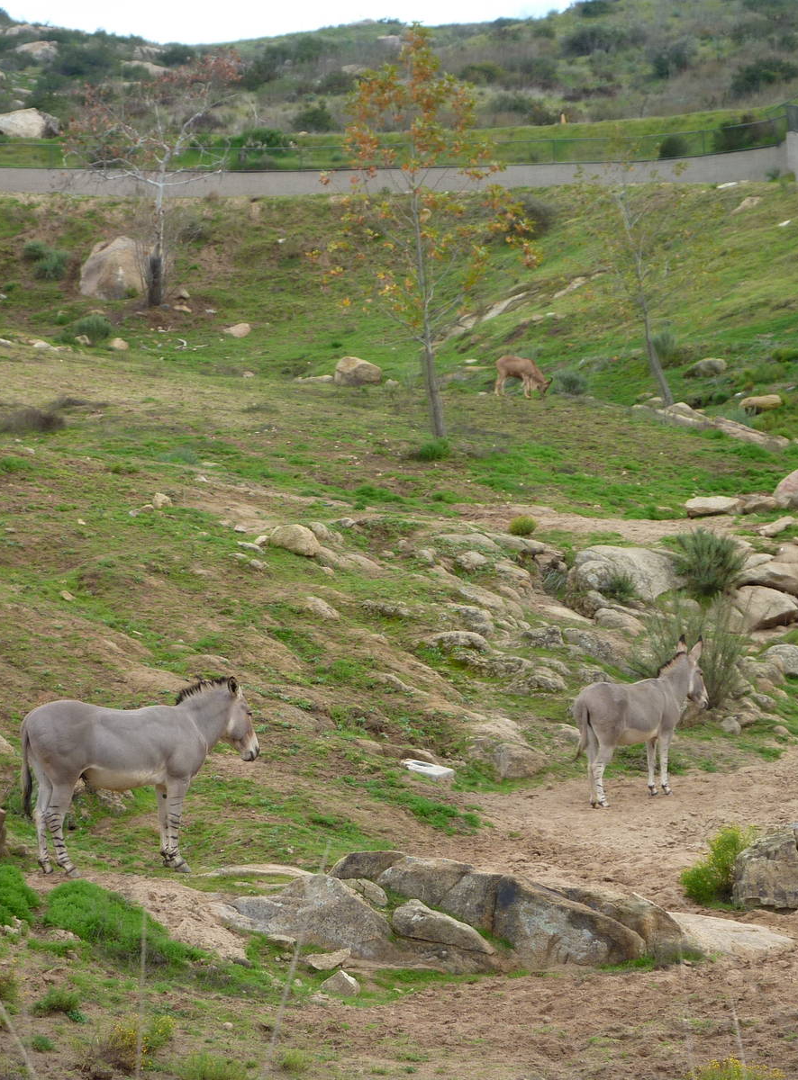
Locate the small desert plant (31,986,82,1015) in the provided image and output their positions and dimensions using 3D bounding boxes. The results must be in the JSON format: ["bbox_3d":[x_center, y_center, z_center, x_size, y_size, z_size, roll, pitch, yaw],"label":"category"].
[{"bbox_3d":[-2.262,3.042,22.800,0.340,0.190,0.310,-1,0,0],"label":"small desert plant"}]

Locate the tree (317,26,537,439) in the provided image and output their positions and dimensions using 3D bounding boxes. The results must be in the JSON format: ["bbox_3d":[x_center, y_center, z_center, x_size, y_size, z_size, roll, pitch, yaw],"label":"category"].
[{"bbox_3d":[0.513,-5.604,63.000,3.900,7.450,3.700,-2,-1,1],"label":"tree"}]

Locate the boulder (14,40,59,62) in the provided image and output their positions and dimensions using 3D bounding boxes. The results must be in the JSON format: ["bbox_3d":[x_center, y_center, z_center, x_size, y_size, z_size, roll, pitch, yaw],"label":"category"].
[{"bbox_3d":[-18.914,-25.483,180.000,2.300,1.000,1.800,0,-2,0],"label":"boulder"}]

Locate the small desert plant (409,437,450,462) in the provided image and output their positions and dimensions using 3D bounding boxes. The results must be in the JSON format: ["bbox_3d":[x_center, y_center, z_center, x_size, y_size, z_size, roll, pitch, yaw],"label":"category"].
[{"bbox_3d":[0.506,-1.507,57.500,0.684,0.366,0.600,-2,-4,1],"label":"small desert plant"}]

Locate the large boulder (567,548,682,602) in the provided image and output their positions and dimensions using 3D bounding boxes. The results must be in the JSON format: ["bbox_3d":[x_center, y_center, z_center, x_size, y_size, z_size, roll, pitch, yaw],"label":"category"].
[{"bbox_3d":[3.188,0.493,48.800,1.530,0.780,1.150,-2,-1,4],"label":"large boulder"}]

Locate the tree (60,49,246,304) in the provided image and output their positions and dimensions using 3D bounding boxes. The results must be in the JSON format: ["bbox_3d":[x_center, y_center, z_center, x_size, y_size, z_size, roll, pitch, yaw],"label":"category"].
[{"bbox_3d":[-6.322,-9.323,89.000,4.553,6.401,4.300,0,2,0],"label":"tree"}]

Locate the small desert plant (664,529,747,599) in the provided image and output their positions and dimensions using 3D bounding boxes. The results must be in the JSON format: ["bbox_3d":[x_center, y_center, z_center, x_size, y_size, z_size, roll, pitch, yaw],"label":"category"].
[{"bbox_3d":[4.273,0.323,48.300,1.150,0.950,1.100,-3,-1,5],"label":"small desert plant"}]

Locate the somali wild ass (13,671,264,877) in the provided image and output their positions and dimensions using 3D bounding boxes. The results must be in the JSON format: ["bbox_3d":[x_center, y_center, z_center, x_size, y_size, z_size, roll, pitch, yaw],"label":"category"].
[{"bbox_3d":[-1.945,1.764,25.900,1.770,1.490,0.460,-1,0,-8],"label":"somali wild ass"}]

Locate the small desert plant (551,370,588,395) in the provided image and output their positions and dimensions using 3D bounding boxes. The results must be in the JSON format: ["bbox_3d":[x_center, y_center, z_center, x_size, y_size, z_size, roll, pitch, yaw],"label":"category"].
[{"bbox_3d":[3.467,-3.193,70.000,0.750,0.500,0.700,-1,0,0],"label":"small desert plant"}]

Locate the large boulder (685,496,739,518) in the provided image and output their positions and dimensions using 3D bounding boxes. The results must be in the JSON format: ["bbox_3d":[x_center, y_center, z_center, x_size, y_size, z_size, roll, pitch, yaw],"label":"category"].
[{"bbox_3d":[4.937,-0.524,54.500,0.880,0.340,0.600,-1,0,0],"label":"large boulder"}]

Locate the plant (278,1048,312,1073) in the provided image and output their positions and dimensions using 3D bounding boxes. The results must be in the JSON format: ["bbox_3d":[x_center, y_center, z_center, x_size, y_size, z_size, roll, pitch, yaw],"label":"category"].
[{"bbox_3d":[-0.449,2.248,14.900,0.145,0.090,0.140,0,-2,0],"label":"plant"}]

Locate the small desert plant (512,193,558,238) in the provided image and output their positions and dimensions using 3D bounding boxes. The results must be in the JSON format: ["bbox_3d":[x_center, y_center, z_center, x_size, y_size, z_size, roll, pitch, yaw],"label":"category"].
[{"bbox_3d":[4.162,-9.930,106.000,1.380,1.350,1.300,-2,-1,2],"label":"small desert plant"}]

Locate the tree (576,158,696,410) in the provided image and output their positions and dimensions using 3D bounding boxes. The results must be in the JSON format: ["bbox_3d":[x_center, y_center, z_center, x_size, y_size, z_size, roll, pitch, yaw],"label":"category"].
[{"bbox_3d":[4.362,-4.680,63.000,2.135,4.397,2.100,0,2,0],"label":"tree"}]

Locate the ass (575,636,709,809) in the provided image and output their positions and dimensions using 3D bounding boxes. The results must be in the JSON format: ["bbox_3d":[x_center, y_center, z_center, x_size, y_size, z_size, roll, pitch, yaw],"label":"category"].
[{"bbox_3d":[2.373,1.779,33.800,0.420,1.530,1.620,2,3,45],"label":"ass"}]

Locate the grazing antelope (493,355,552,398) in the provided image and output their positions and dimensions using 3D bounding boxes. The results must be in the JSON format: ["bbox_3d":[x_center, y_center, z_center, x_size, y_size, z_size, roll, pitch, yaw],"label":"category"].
[{"bbox_3d":[2.484,-3.271,69.000,1.170,0.850,0.360,-2,0,9],"label":"grazing antelope"}]

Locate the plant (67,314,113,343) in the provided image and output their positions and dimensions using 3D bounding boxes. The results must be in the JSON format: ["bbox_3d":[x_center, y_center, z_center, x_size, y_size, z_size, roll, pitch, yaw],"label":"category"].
[{"bbox_3d":[-7.692,-5.282,86.000,1.170,0.720,1.050,-2,-1,-5],"label":"plant"}]

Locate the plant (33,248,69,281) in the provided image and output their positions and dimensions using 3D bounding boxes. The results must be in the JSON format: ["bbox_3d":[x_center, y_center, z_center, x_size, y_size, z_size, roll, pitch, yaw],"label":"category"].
[{"bbox_3d":[-8.342,-6.624,83.000,0.849,0.706,0.800,-2,-4,-6],"label":"plant"}]

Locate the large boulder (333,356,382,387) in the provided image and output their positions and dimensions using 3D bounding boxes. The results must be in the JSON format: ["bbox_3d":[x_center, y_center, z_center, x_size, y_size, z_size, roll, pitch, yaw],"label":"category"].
[{"bbox_3d":[-0.898,-3.629,74.500,1.040,0.660,0.850,-2,-1,-1],"label":"large boulder"}]

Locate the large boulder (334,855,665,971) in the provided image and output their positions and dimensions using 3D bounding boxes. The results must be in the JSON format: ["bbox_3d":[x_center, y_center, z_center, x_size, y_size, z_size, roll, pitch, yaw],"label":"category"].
[{"bbox_3d":[0.603,2.205,20.600,1.862,0.638,0.950,-3,-4,17],"label":"large boulder"}]

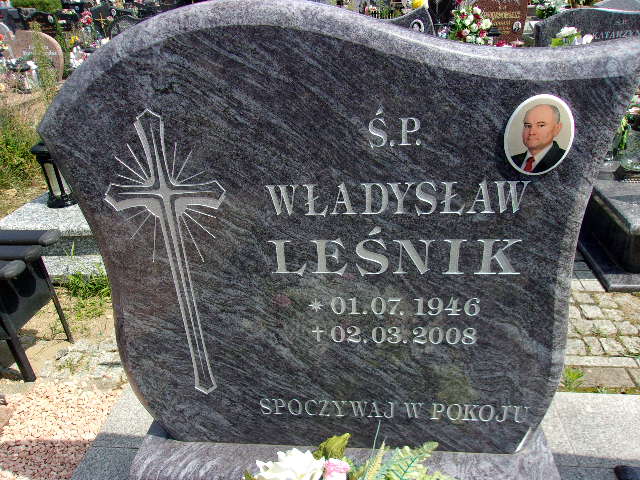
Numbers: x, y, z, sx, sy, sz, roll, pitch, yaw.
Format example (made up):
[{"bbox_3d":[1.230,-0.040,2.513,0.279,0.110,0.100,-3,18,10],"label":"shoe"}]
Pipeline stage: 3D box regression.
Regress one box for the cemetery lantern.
[{"bbox_3d":[-1.222,-0.311,2.283,0.150,0.315,0.150,0,29,6],"label":"cemetery lantern"}]

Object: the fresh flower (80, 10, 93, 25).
[{"bbox_3d":[-3.415,-3.254,7.300,0.180,0.200,0.180,0,29,6],"label":"fresh flower"}]

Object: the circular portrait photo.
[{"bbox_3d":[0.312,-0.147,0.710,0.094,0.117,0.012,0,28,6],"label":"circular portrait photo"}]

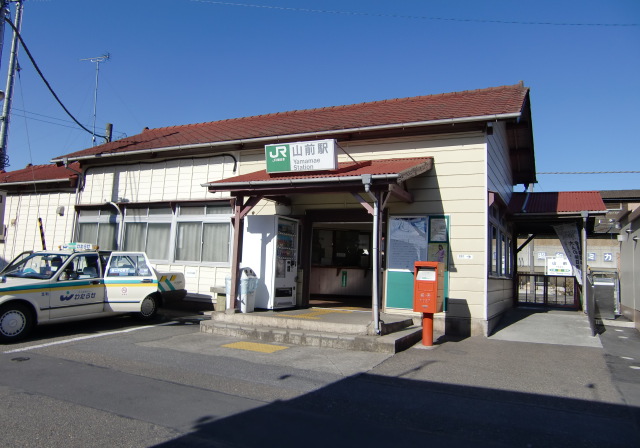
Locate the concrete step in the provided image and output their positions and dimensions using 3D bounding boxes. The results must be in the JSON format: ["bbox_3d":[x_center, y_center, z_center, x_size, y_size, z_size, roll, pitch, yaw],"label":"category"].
[{"bbox_3d":[0.016,1.854,9.200,3.450,0.175,2.400,0,-5,25],"label":"concrete step"}]

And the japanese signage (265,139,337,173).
[{"bbox_3d":[-0.309,-1.116,8.746,1.320,0.500,0.160,0,-5,25],"label":"japanese signage"}]

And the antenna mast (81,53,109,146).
[{"bbox_3d":[-7.698,-4.180,17.701,0.920,3.340,0.420,0,-5,20],"label":"antenna mast"}]

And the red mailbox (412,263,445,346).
[{"bbox_3d":[1.730,1.268,8.198,0.380,1.290,0.450,0,-5,25],"label":"red mailbox"}]

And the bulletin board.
[{"bbox_3d":[1.829,0.730,9.757,1.190,1.800,0.080,0,-5,25],"label":"bulletin board"}]

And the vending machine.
[{"bbox_3d":[-1.025,0.799,10.844,0.750,1.845,1.000,0,-5,25],"label":"vending machine"}]

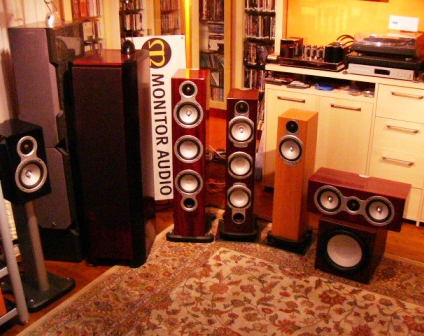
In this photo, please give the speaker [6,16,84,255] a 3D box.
[{"bbox_3d":[-0.884,-0.144,2.721,0.250,1.355,0.490,3,20,6],"label":"speaker"}]

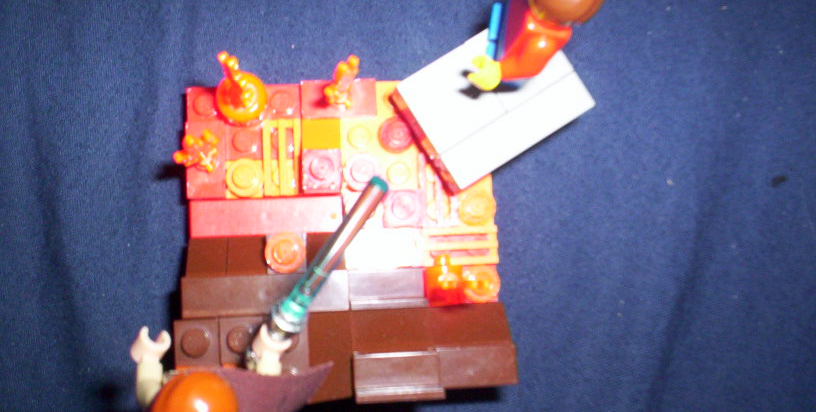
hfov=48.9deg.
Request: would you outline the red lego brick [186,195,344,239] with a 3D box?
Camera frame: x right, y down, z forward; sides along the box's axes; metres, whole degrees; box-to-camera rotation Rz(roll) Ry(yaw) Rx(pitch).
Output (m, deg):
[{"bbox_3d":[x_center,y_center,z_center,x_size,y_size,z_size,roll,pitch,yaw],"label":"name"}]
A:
[{"bbox_3d":[-0.030,0.002,0.193,0.032,0.003,0.008,-2,86,-5],"label":"red lego brick"}]

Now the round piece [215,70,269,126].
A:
[{"bbox_3d":[-0.034,-0.022,0.186,0.010,0.008,0.010,0,86,-5],"label":"round piece"}]

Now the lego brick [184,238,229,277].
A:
[{"bbox_3d":[-0.041,0.010,0.184,0.008,0.007,0.008,-2,85,-5],"label":"lego brick"}]

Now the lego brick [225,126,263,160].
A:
[{"bbox_3d":[-0.034,-0.014,0.190,0.008,0.005,0.008,-2,86,-5],"label":"lego brick"}]

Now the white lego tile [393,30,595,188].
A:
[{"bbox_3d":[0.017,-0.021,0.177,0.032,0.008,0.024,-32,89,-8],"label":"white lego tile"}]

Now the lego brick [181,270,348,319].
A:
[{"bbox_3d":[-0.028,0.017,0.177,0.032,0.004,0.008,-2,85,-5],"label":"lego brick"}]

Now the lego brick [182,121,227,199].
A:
[{"bbox_3d":[-0.042,-0.009,0.187,0.008,0.003,0.016,-2,85,-6],"label":"lego brick"}]

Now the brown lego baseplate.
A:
[{"bbox_3d":[-0.011,0.028,0.174,0.064,0.023,0.016,-2,85,-6],"label":"brown lego baseplate"}]

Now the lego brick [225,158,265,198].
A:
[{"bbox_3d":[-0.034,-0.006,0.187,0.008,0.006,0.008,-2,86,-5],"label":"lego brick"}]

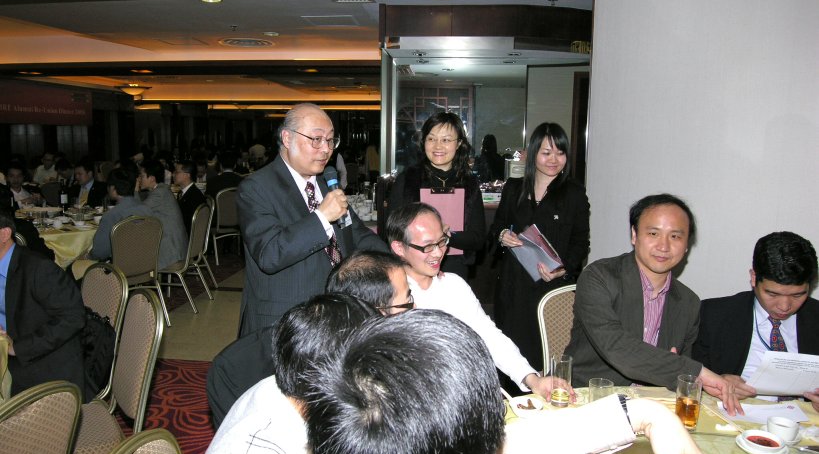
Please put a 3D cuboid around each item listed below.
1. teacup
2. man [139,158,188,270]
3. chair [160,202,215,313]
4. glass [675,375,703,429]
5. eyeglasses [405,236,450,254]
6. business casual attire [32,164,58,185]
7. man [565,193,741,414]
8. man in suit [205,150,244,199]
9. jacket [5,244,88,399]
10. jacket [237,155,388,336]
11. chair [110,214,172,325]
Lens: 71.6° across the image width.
[{"bbox_3d":[0.921,0.494,1.398,0.080,0.050,0.080,0,8,0],"label":"teacup"},{"bbox_3d":[-2.271,0.080,5.045,0.780,1.310,0.520,3,9,17],"label":"man"},{"bbox_3d":[-2.110,0.266,5.169,0.560,0.910,0.450,1,9,7],"label":"chair"},{"bbox_3d":[0.711,0.448,1.458,0.066,0.130,0.066,0,8,0],"label":"glass"},{"bbox_3d":[0.060,0.062,2.013,0.142,0.045,0.140,-25,21,-29],"label":"eyeglasses"},{"bbox_3d":[-5.436,-0.670,8.498,0.480,0.580,0.300,-5,10,-30],"label":"business casual attire"},{"bbox_3d":[0.745,0.545,1.946,0.560,1.320,0.750,1,8,6],"label":"man"},{"bbox_3d":[-2.328,-0.268,7.289,0.520,1.360,0.750,1,8,6],"label":"man in suit"},{"bbox_3d":[-1.483,0.378,2.380,0.400,0.650,0.470,-3,9,-21],"label":"jacket"},{"bbox_3d":[-0.355,0.097,2.120,0.530,0.740,0.370,-8,12,-41],"label":"jacket"},{"bbox_3d":[-2.287,0.362,4.553,0.560,0.910,0.450,6,11,36],"label":"chair"}]

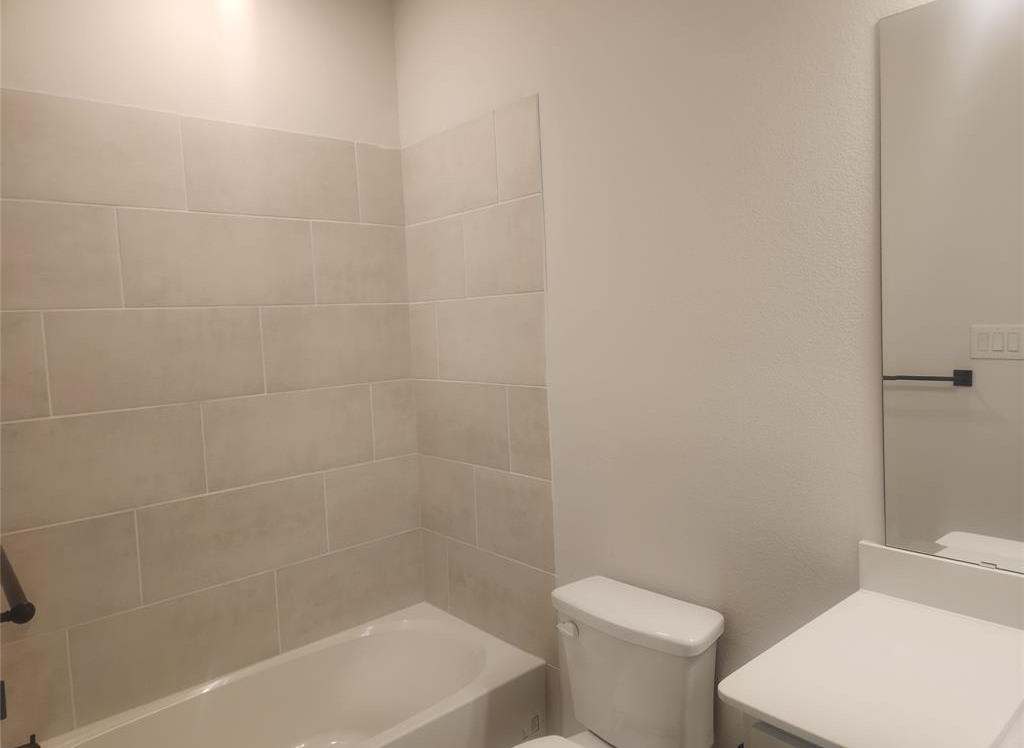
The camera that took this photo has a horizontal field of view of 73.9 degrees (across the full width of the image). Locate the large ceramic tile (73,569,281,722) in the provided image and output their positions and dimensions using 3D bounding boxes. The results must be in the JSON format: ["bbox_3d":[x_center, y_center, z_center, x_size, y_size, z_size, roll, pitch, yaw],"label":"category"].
[{"bbox_3d":[-1.061,0.866,2.201,0.612,0.305,0.010,-6,6,-41],"label":"large ceramic tile"}]

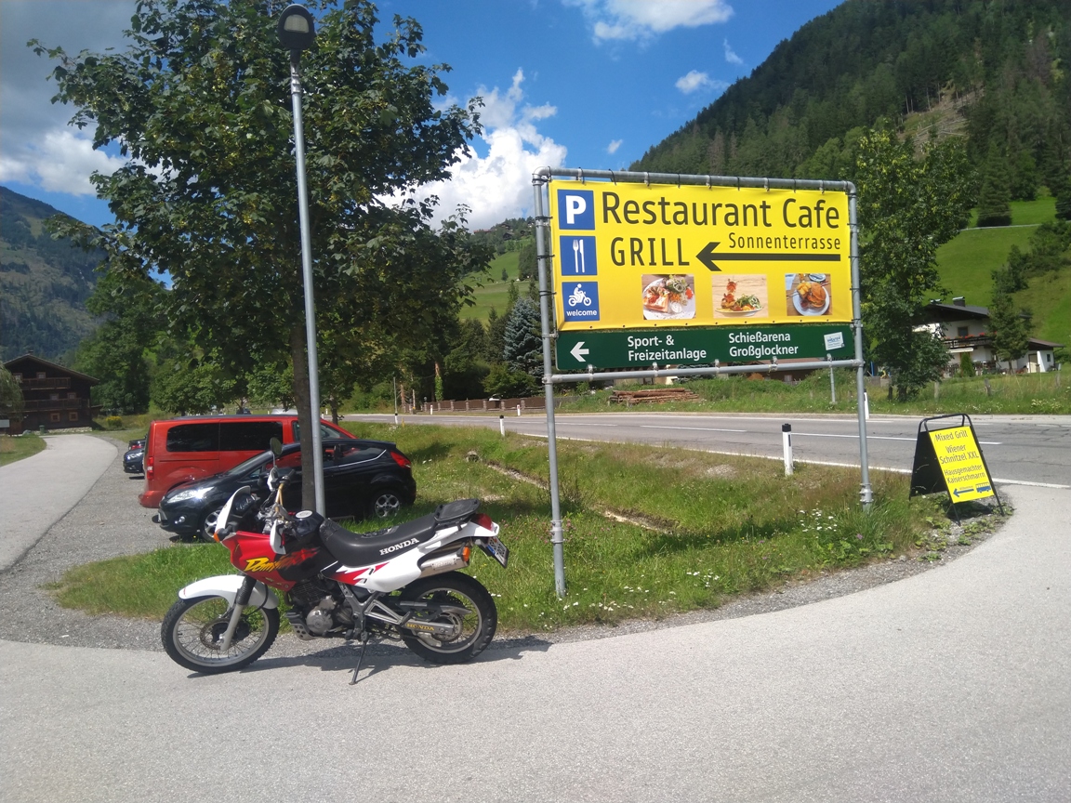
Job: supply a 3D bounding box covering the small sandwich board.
[{"bbox_3d":[3.820,0.600,7.650,0.510,0.920,0.620,-6,1,-18],"label":"small sandwich board"}]

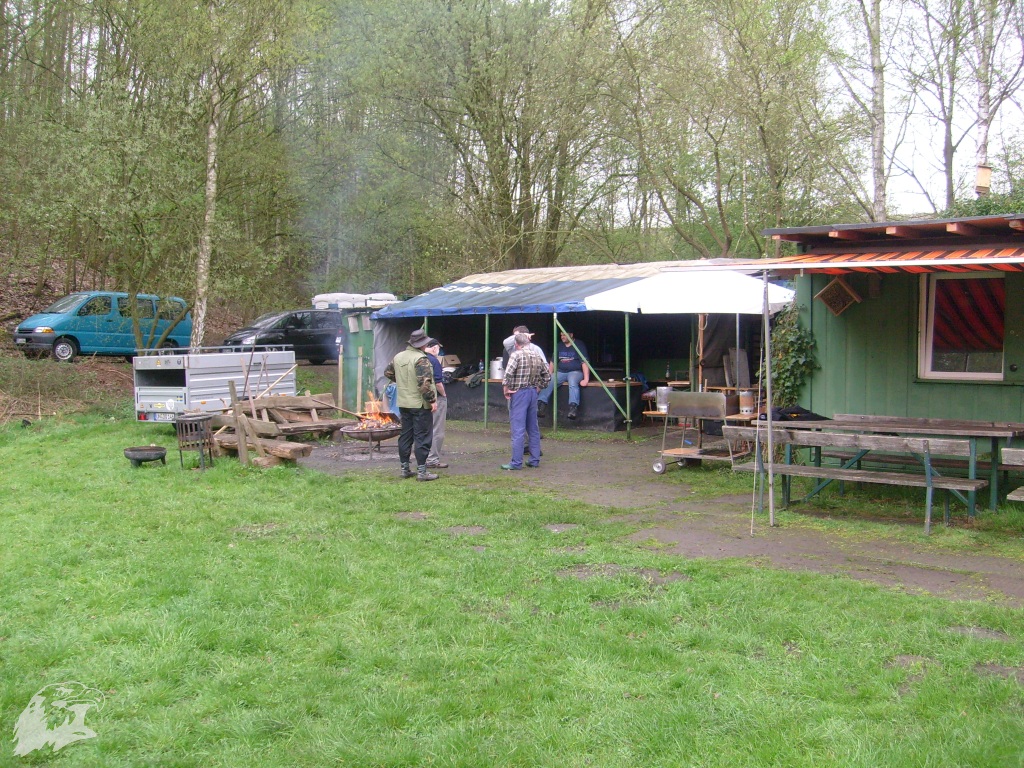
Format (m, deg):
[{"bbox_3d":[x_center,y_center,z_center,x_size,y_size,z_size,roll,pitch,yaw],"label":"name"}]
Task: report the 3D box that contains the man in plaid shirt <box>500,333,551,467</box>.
[{"bbox_3d":[0.175,0.208,13.427,0.620,1.750,0.400,-2,3,-35],"label":"man in plaid shirt"}]

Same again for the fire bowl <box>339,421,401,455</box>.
[{"bbox_3d":[-1.974,0.798,14.758,0.930,0.440,0.930,0,3,0],"label":"fire bowl"}]

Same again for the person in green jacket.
[{"bbox_3d":[-1.206,0.243,12.427,0.600,1.780,0.420,3,4,43],"label":"person in green jacket"}]

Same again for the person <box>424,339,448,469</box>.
[{"bbox_3d":[-1.046,0.247,13.450,0.400,1.700,0.500,-2,3,-35],"label":"person"}]

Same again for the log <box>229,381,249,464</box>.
[{"bbox_3d":[-3.553,0.520,13.450,0.110,1.140,0.100,3,13,44],"label":"log"}]

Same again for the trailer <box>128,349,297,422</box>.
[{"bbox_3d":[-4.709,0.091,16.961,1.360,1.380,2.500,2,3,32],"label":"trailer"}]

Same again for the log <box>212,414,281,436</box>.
[{"bbox_3d":[-3.475,0.533,13.450,1.760,0.160,0.060,3,11,44],"label":"log"}]

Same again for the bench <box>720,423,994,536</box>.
[{"bbox_3d":[3.145,0.852,9.646,2.280,0.840,0.630,2,4,39],"label":"bench"}]

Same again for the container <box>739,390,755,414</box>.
[{"bbox_3d":[3.025,0.243,13.329,0.185,0.290,0.185,0,3,0],"label":"container"}]

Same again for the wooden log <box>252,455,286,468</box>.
[{"bbox_3d":[-3.190,1.000,13.812,0.180,0.160,0.520,3,4,44],"label":"wooden log"}]

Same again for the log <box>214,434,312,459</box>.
[{"bbox_3d":[-3.420,0.843,13.955,2.100,0.170,0.340,3,4,44],"label":"log"}]

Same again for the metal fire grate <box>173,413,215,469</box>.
[{"bbox_3d":[-4.104,0.740,13.403,0.460,0.690,0.460,0,3,0],"label":"metal fire grate"}]

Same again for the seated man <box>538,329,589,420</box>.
[{"bbox_3d":[0.894,-0.134,17.300,0.660,1.470,0.740,1,3,27],"label":"seated man"}]

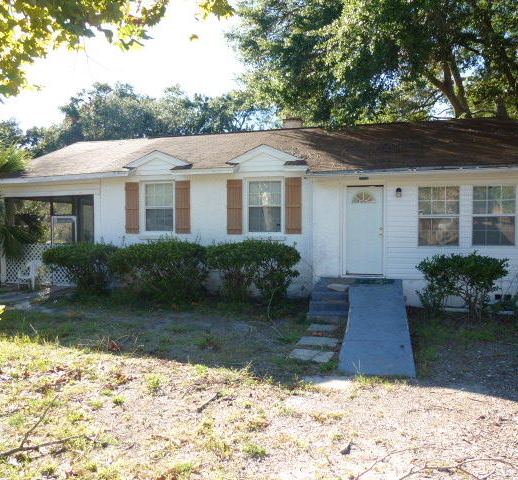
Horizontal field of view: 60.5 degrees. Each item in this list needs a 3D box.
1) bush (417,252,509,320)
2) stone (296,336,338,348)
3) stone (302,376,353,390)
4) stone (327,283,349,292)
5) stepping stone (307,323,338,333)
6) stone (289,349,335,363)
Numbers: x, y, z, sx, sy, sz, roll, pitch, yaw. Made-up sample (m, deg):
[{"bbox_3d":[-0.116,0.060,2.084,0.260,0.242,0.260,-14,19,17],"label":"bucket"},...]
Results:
[{"bbox_3d":[4.150,0.943,9.000,1.820,1.360,1.250,0,2,14],"label":"bush"},{"bbox_3d":[0.965,1.660,7.130,0.600,0.050,0.440,0,2,15],"label":"stone"},{"bbox_3d":[0.826,1.755,5.400,0.600,0.050,0.420,0,2,12],"label":"stone"},{"bbox_3d":[1.650,0.985,9.200,0.450,0.080,0.400,0,2,15],"label":"stone"},{"bbox_3d":[1.160,1.610,8.000,0.500,0.050,0.400,0,2,15],"label":"stepping stone"},{"bbox_3d":[0.764,1.700,6.430,0.590,0.050,0.430,0,2,17],"label":"stone"}]

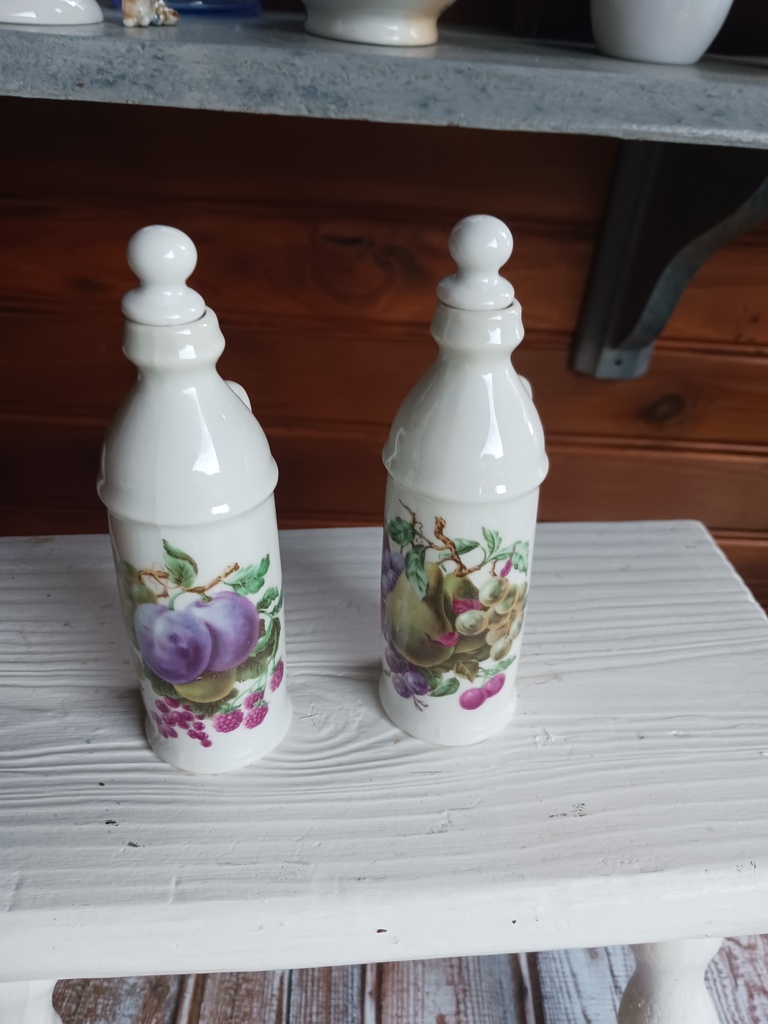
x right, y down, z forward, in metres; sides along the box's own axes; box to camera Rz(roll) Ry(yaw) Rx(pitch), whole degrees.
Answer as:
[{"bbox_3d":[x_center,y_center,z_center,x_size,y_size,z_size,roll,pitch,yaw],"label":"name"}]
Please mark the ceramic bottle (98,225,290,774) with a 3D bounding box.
[{"bbox_3d":[-0.079,-0.002,0.344,0.072,0.237,0.088,5,31,7],"label":"ceramic bottle"}]

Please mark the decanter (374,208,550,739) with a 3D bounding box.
[{"bbox_3d":[0.039,-0.011,0.362,0.072,0.237,0.088,18,35,27],"label":"decanter"}]

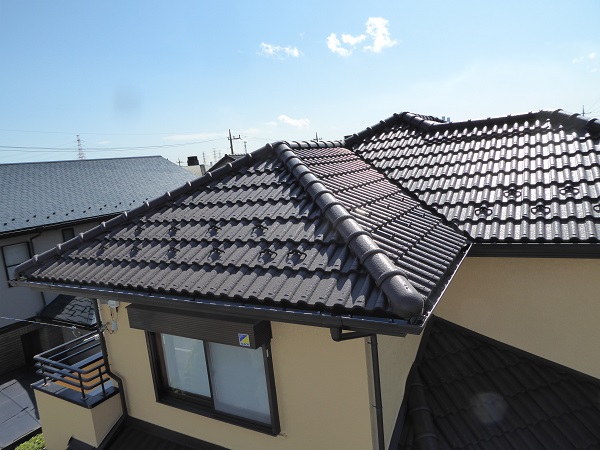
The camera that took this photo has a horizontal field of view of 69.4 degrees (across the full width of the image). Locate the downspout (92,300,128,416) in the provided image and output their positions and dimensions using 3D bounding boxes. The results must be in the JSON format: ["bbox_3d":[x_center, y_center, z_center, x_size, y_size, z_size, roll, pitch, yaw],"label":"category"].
[{"bbox_3d":[-2.408,1.645,5.502,0.305,1.644,0.090,-1,10,31],"label":"downspout"}]

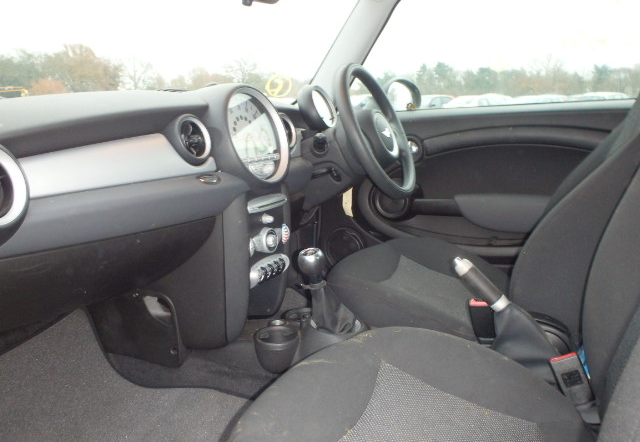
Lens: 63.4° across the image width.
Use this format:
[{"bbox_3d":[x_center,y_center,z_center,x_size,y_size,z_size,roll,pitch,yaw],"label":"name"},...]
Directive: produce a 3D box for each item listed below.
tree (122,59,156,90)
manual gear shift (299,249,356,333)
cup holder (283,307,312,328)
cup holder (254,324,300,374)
[{"bbox_3d":[-27.200,-20.780,77.318,5.200,8.600,5.200,0,13,0],"label":"tree"},{"bbox_3d":[0.014,0.130,1.020,0.121,0.155,0.087,7,15,29],"label":"manual gear shift"},{"bbox_3d":[-0.038,0.244,1.139,0.089,0.072,0.089,7,15,29],"label":"cup holder"},{"bbox_3d":[-0.087,0.266,1.048,0.089,0.072,0.089,0,13,0],"label":"cup holder"}]

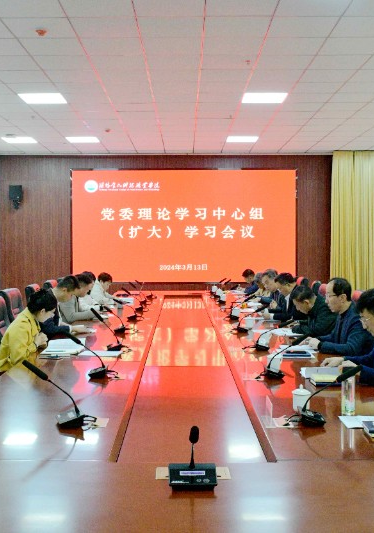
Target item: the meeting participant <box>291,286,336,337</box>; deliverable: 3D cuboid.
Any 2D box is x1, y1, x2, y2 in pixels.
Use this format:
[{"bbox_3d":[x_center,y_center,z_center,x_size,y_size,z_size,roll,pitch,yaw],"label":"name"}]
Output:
[{"bbox_3d":[1.215,0.730,5.235,0.780,1.200,0.520,0,2,0],"label":"meeting participant"}]

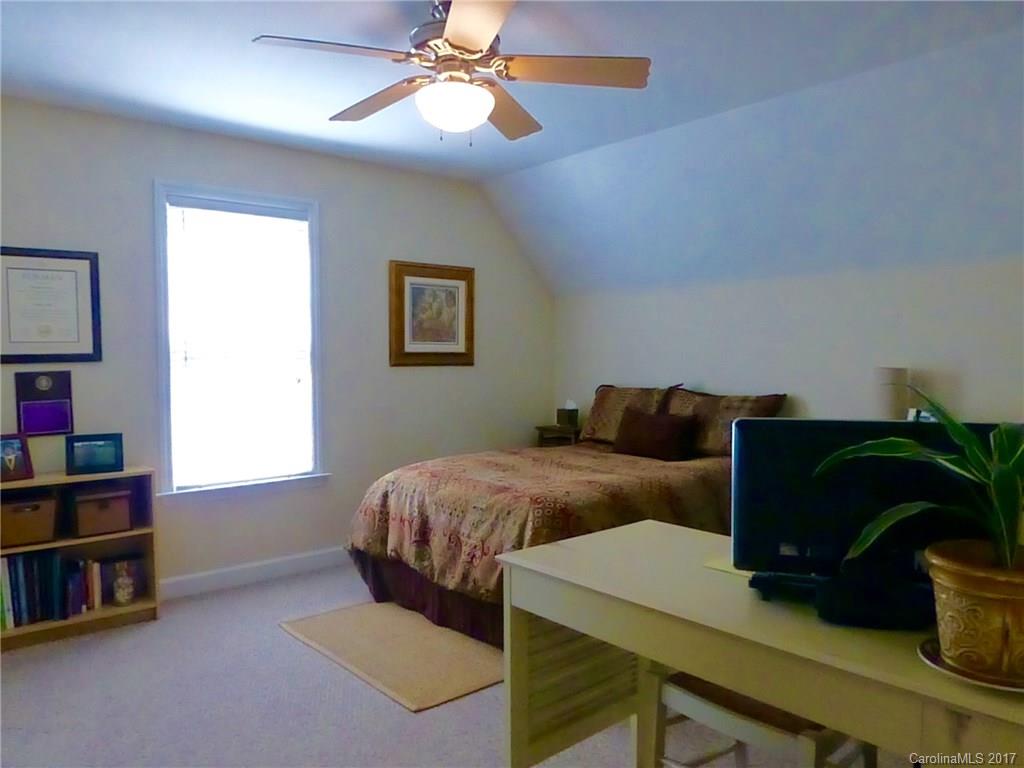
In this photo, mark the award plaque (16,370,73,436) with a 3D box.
[{"bbox_3d":[-2.194,0.092,3.338,0.225,0.300,0.025,-2,3,-42],"label":"award plaque"}]

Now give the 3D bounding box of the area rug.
[{"bbox_3d":[-0.461,1.145,3.219,0.720,0.012,1.140,-2,3,-42],"label":"area rug"}]

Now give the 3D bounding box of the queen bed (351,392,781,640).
[{"bbox_3d":[0.474,0.597,3.867,2.120,1.050,1.540,-2,3,-42],"label":"queen bed"}]

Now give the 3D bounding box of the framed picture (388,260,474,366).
[{"bbox_3d":[-0.528,-0.462,4.817,0.690,0.680,0.035,-2,3,-42],"label":"framed picture"}]

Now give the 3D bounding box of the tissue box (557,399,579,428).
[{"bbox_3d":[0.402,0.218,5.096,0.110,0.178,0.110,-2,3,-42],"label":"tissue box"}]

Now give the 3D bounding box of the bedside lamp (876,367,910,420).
[{"bbox_3d":[1.873,0.156,3.498,0.170,0.475,0.170,-2,3,-42],"label":"bedside lamp"}]

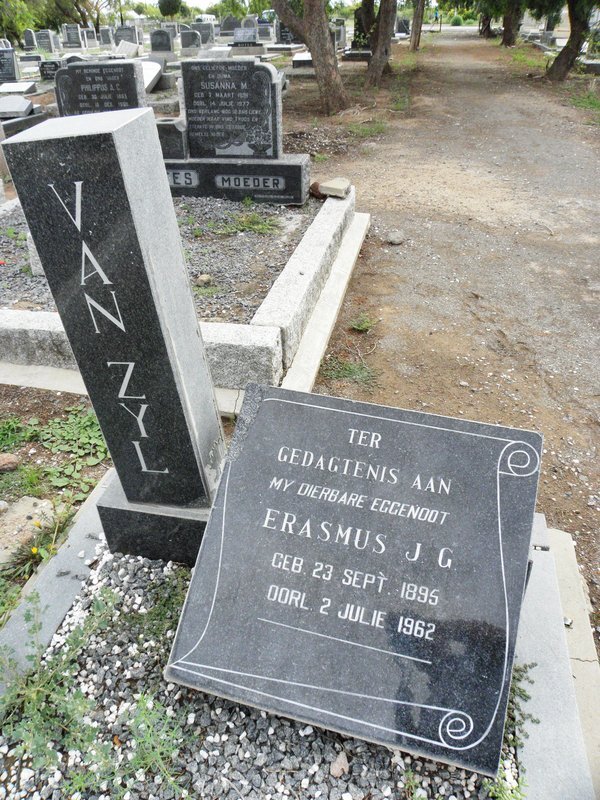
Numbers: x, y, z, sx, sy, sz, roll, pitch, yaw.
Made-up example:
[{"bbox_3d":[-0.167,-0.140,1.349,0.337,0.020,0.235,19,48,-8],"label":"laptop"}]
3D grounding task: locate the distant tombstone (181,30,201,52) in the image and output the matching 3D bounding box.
[{"bbox_3d":[-4.464,-14.705,24.689,0.724,0.802,0.190,5,33,9],"label":"distant tombstone"}]

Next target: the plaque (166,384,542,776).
[{"bbox_3d":[0.147,0.392,1.520,0.763,0.088,0.760,10,74,14],"label":"plaque"}]

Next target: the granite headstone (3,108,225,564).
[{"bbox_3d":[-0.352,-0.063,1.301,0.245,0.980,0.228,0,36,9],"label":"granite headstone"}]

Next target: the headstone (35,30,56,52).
[{"bbox_3d":[-8.890,-12.528,21.000,0.572,0.652,0.180,6,33,9],"label":"headstone"}]

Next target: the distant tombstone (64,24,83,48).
[{"bbox_3d":[-10.205,-16.328,27.026,0.587,0.964,0.209,5,33,9],"label":"distant tombstone"}]

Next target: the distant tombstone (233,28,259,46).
[{"bbox_3d":[-2.268,-15.322,25.403,1.020,0.676,0.190,5,33,9],"label":"distant tombstone"}]

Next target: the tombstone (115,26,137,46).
[{"bbox_3d":[-5.950,-12.392,20.500,0.660,0.592,0.160,6,33,9],"label":"tombstone"}]

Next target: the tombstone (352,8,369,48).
[{"bbox_3d":[1.960,-12.048,19.500,0.490,1.098,0.160,6,33,9],"label":"tombstone"}]

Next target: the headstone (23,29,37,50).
[{"bbox_3d":[-9.676,-12.897,21.500,0.320,0.670,0.150,6,33,9],"label":"headstone"}]

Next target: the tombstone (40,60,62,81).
[{"bbox_3d":[-6.455,-8.542,15.592,0.465,0.435,0.114,5,33,9],"label":"tombstone"}]

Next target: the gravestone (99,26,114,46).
[{"bbox_3d":[-9.328,-17.535,29.052,0.527,0.798,0.190,5,33,9],"label":"gravestone"}]

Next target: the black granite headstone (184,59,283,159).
[{"bbox_3d":[-0.434,-1.921,3.980,0.600,0.558,0.140,6,33,9],"label":"black granite headstone"}]

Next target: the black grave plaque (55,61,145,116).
[{"bbox_3d":[-1.340,-1.975,4.092,0.550,0.560,0.140,6,33,9],"label":"black grave plaque"}]

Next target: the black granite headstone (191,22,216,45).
[{"bbox_3d":[-4.920,-18.564,30.507,1.057,0.964,0.190,5,33,9],"label":"black granite headstone"}]

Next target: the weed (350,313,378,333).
[{"bbox_3d":[0.364,-0.438,3.390,0.145,0.060,0.125,5,33,9],"label":"weed"}]

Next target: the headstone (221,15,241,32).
[{"bbox_3d":[-3.778,-20.564,32.936,1.013,0.895,0.190,5,33,9],"label":"headstone"}]

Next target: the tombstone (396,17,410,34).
[{"bbox_3d":[5.165,-18.696,30.000,0.640,0.760,0.150,6,33,9],"label":"tombstone"}]

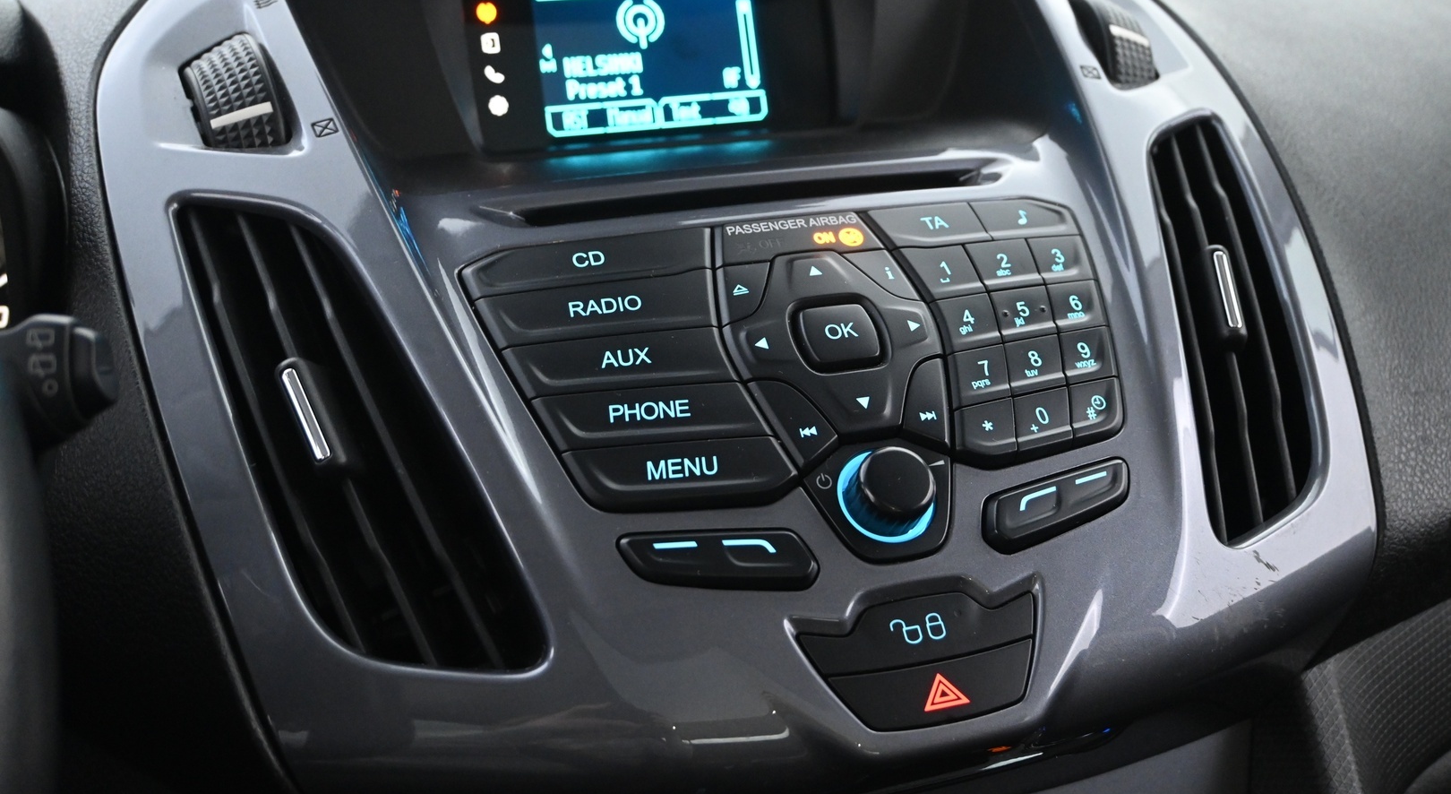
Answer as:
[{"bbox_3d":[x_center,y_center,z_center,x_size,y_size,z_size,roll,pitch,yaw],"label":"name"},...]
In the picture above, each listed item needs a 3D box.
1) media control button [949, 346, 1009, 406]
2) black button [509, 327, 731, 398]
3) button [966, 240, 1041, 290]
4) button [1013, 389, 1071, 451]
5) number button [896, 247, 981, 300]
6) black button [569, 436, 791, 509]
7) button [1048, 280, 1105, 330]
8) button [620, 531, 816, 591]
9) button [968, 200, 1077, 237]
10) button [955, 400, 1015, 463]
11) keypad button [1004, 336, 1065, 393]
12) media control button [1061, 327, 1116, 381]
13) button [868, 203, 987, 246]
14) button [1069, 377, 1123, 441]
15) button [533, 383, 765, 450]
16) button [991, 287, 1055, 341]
[{"bbox_3d":[0.061,-0.004,0.352,0.020,0.005,0.016,-6,57,-22],"label":"media control button"},{"bbox_3d":[-0.024,-0.006,0.339,0.054,0.005,0.017,-6,54,-8],"label":"black button"},{"bbox_3d":[0.073,-0.033,0.379,0.020,0.005,0.017,-6,51,-22],"label":"button"},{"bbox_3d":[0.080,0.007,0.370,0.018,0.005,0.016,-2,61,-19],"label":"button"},{"bbox_3d":[0.056,-0.031,0.371,0.019,0.005,0.018,-8,51,-23],"label":"number button"},{"bbox_3d":[-0.011,0.019,0.344,0.054,0.007,0.013,-4,62,-9],"label":"black button"},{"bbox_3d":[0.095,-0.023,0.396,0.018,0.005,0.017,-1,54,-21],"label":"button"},{"bbox_3d":[-0.002,0.038,0.336,0.044,0.011,0.007,-1,-23,-9],"label":"button"},{"bbox_3d":[0.082,-0.048,0.396,0.030,0.005,0.017,-6,49,-22],"label":"button"},{"bbox_3d":[0.061,0.009,0.344,0.019,0.005,0.015,-6,60,-21],"label":"button"},{"bbox_3d":[0.076,-0.007,0.359,0.020,0.005,0.016,-5,57,-21],"label":"keypad button"},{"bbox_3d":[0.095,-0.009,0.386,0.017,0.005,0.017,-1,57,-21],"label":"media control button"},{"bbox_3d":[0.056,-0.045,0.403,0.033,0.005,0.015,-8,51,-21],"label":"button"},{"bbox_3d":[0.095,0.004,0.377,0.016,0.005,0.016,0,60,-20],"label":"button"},{"bbox_3d":[-0.017,0.005,0.332,0.053,0.005,0.015,-4,57,-8],"label":"button"},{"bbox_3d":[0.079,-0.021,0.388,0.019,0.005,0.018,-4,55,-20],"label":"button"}]

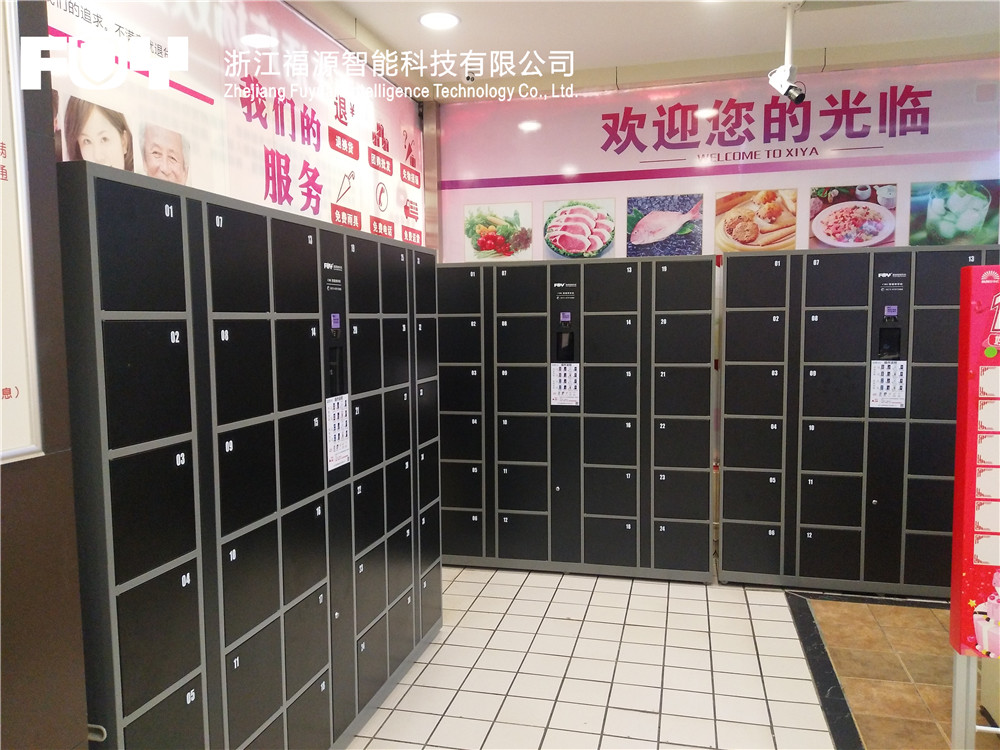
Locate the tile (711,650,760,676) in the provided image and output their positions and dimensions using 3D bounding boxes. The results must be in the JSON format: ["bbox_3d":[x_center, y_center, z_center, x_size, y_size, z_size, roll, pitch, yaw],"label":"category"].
[{"bbox_3d":[1.022,1.253,3.261,0.197,0.010,0.197,1,5,14],"label":"tile"}]

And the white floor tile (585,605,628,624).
[{"bbox_3d":[0.535,1.215,3.792,0.197,0.010,0.197,0,5,14],"label":"white floor tile"}]

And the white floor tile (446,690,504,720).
[{"bbox_3d":[-0.093,1.307,2.958,0.196,0.010,0.196,1,5,14],"label":"white floor tile"}]

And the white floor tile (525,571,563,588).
[{"bbox_3d":[0.246,1.184,4.291,0.195,0.010,0.195,0,5,14],"label":"white floor tile"}]

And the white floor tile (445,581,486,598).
[{"bbox_3d":[-0.193,1.193,4.179,0.197,0.010,0.197,0,5,14],"label":"white floor tile"}]

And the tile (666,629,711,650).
[{"bbox_3d":[0.877,1.235,3.503,0.197,0.010,0.197,1,5,14],"label":"tile"}]

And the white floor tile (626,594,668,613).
[{"bbox_3d":[0.791,1.217,3.982,0.196,0.010,0.196,1,5,14],"label":"white floor tile"}]

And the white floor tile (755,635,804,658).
[{"bbox_3d":[1.264,1.238,3.408,0.196,0.010,0.196,1,5,14],"label":"white floor tile"}]

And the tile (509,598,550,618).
[{"bbox_3d":[0.147,1.212,3.889,0.197,0.010,0.197,0,5,14],"label":"tile"}]

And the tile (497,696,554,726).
[{"bbox_3d":[0.100,1.293,2.877,0.196,0.010,0.196,1,5,14],"label":"tile"}]

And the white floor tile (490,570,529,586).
[{"bbox_3d":[0.054,1.186,4.351,0.197,0.010,0.197,1,5,14],"label":"white floor tile"}]

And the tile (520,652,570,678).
[{"bbox_3d":[0.198,1.268,3.280,0.195,0.010,0.195,0,5,14],"label":"tile"}]

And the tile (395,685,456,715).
[{"bbox_3d":[-0.289,1.296,2.990,0.197,0.010,0.197,1,5,14],"label":"tile"}]

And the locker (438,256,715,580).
[{"bbox_3d":[0.431,0.242,4.509,1.630,1.818,0.460,0,5,13],"label":"locker"}]

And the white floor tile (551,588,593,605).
[{"bbox_3d":[0.399,1.214,4.080,0.196,0.010,0.196,1,5,14],"label":"white floor tile"}]

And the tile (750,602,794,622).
[{"bbox_3d":[1.367,1.210,3.805,0.195,0.010,0.195,0,5,14],"label":"tile"}]

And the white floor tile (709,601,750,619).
[{"bbox_3d":[1.168,1.206,3.841,0.197,0.010,0.197,1,5,14],"label":"white floor tile"}]

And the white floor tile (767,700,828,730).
[{"bbox_3d":[1.132,1.302,2.857,0.196,0.010,0.196,1,5,14],"label":"white floor tile"}]

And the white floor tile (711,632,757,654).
[{"bbox_3d":[1.084,1.252,3.493,0.196,0.010,0.196,1,5,14],"label":"white floor tile"}]

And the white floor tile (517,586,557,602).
[{"bbox_3d":[0.199,1.196,4.085,0.197,0.010,0.197,1,5,14],"label":"white floor tile"}]

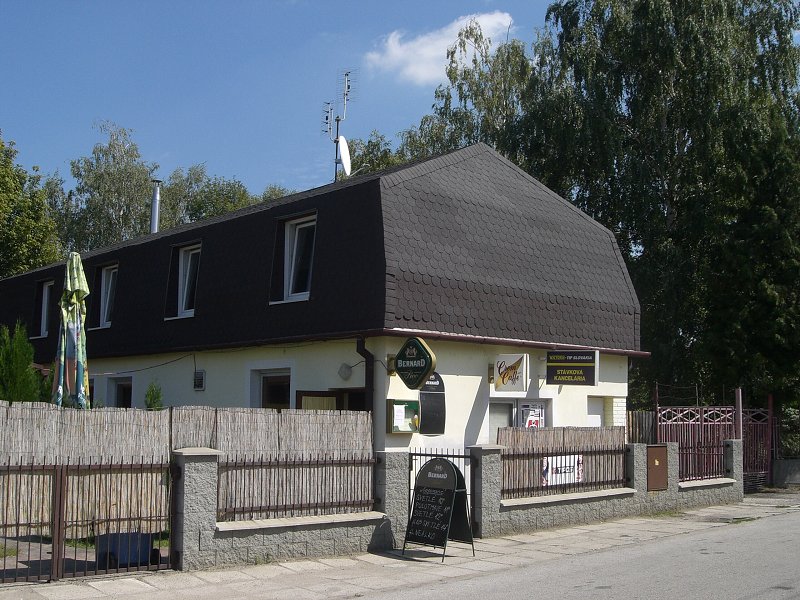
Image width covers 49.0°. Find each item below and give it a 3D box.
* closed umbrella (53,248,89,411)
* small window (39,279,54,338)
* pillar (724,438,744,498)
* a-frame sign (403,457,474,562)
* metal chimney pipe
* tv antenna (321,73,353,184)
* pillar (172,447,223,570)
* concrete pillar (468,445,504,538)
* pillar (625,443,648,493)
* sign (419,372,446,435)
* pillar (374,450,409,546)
[{"bbox_3d":[-4.191,1.273,11.079,0.446,3.570,0.446,6,-9,-41],"label":"closed umbrella"},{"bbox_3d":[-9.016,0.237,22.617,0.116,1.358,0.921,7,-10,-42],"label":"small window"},{"bbox_3d":[6.276,3.212,16.526,0.378,1.164,0.204,6,-9,-41],"label":"pillar"},{"bbox_3d":[0.461,2.439,10.382,0.621,1.145,0.563,-6,-10,44],"label":"a-frame sign"},{"bbox_3d":[-6.950,-2.672,25.066,0.252,1.571,0.252,7,-10,-42],"label":"metal chimney pipe"},{"bbox_3d":[-1.337,-3.793,19.087,0.630,2.377,0.776,-2,-7,18],"label":"tv antenna"},{"bbox_3d":[-2.118,2.181,9.227,0.436,1.232,0.242,6,-9,-41],"label":"pillar"},{"bbox_3d":[1.187,2.621,12.096,0.427,1.232,0.242,6,-9,-41],"label":"concrete pillar"},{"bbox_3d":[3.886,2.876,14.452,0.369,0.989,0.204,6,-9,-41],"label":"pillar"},{"bbox_3d":[0.507,1.605,13.486,0.533,0.970,0.049,7,-10,-42],"label":"sign"},{"bbox_3d":[-0.090,2.501,10.982,0.388,1.164,0.204,6,-9,-41],"label":"pillar"}]

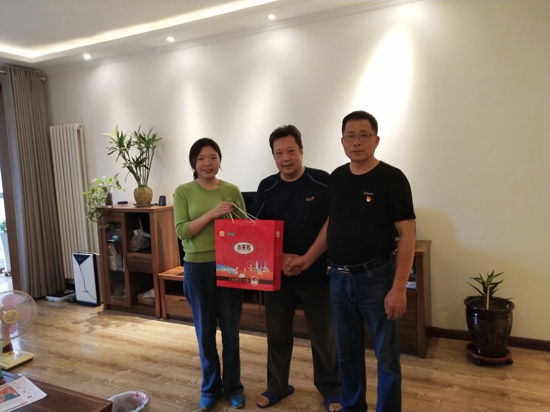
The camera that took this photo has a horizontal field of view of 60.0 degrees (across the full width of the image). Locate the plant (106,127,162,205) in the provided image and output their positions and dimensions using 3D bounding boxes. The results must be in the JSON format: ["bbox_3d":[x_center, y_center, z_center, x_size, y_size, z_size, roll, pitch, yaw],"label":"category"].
[{"bbox_3d":[-1.440,-0.428,4.918,0.566,0.854,0.477,-3,4,-16],"label":"plant"}]

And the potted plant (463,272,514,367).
[{"bbox_3d":[1.513,0.769,3.364,0.333,0.645,0.333,0,5,28],"label":"potted plant"}]

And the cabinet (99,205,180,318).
[{"bbox_3d":[-1.403,0.557,4.990,0.769,1.068,0.397,0,5,28],"label":"cabinet"}]

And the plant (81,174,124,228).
[{"bbox_3d":[-1.842,-0.059,5.089,0.437,0.556,0.377,-4,4,-20],"label":"plant"}]

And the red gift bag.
[{"bbox_3d":[-0.144,0.264,2.611,0.362,0.372,0.094,0,0,27],"label":"red gift bag"}]

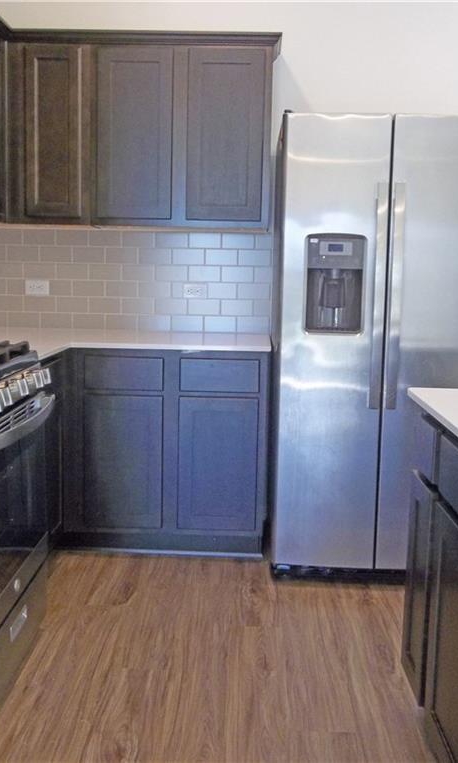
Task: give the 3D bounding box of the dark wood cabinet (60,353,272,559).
[{"bbox_3d":[-0.256,0.273,3.532,0.837,0.880,0.620,1,8,1],"label":"dark wood cabinet"}]

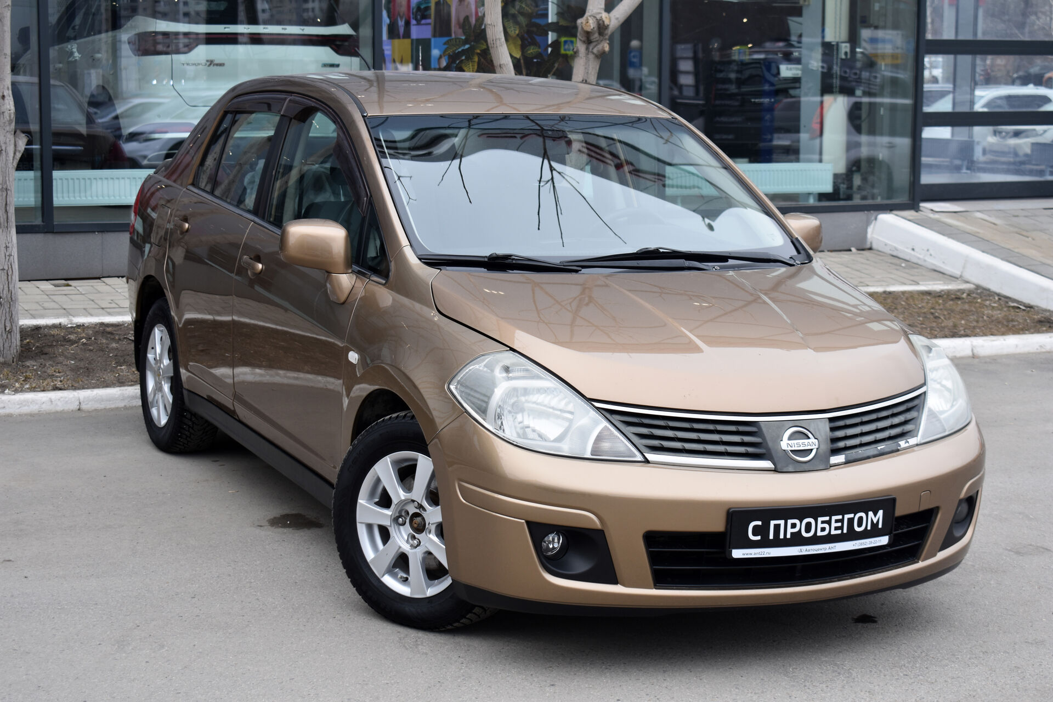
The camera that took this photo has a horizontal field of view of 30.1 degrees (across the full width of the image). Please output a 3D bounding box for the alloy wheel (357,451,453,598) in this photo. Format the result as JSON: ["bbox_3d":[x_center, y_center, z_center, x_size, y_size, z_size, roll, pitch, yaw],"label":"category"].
[{"bbox_3d":[-0.279,0.487,5.633,0.416,0.416,0.155,8,11,35],"label":"alloy wheel"}]

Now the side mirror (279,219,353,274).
[{"bbox_3d":[-0.649,-0.328,6.054,0.230,0.165,0.130,-2,9,-26],"label":"side mirror"}]

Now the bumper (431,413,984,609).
[{"bbox_3d":[0.617,0.415,5.509,1.680,0.520,0.660,-2,9,-26],"label":"bumper"}]

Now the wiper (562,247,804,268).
[{"bbox_3d":[0.498,-0.294,6.126,0.880,0.065,0.085,-2,9,-26],"label":"wiper"}]

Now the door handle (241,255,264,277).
[{"bbox_3d":[-0.937,-0.282,6.675,0.055,0.060,0.200,-2,9,-26],"label":"door handle"}]

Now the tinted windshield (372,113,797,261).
[{"bbox_3d":[0.175,-0.536,6.349,1.350,0.110,0.840,-2,40,-26],"label":"tinted windshield"}]

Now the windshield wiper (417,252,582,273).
[{"bbox_3d":[-0.077,-0.262,5.850,0.500,0.055,0.080,1,9,-9],"label":"windshield wiper"}]

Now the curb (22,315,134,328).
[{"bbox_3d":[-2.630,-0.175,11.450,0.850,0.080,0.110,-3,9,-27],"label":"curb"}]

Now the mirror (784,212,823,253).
[{"bbox_3d":[0.929,-0.388,6.816,0.230,0.165,0.130,-2,9,-26],"label":"mirror"}]

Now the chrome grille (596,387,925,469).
[{"bbox_3d":[0.699,0.218,5.324,1.100,0.190,0.200,-2,9,-26],"label":"chrome grille"}]

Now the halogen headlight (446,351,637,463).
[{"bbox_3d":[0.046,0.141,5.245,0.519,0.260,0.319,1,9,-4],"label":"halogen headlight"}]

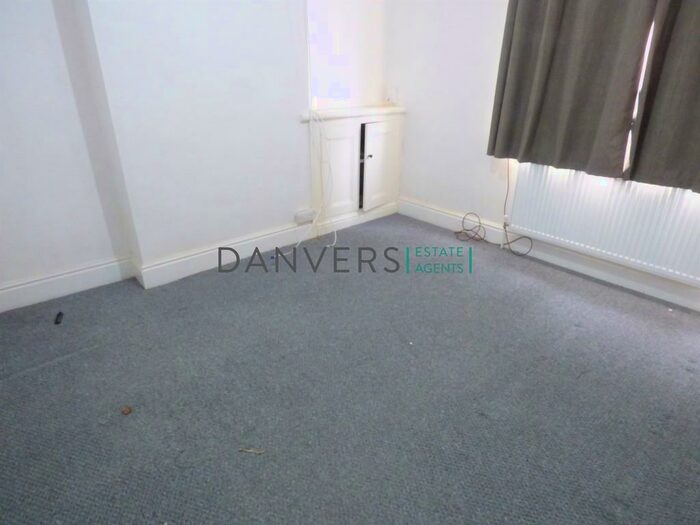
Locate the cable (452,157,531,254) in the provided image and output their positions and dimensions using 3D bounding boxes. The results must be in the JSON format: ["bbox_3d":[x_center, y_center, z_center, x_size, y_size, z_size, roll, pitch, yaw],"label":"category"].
[{"bbox_3d":[1.179,-0.462,3.254,0.130,0.710,0.710,-20,33,-38],"label":"cable"}]

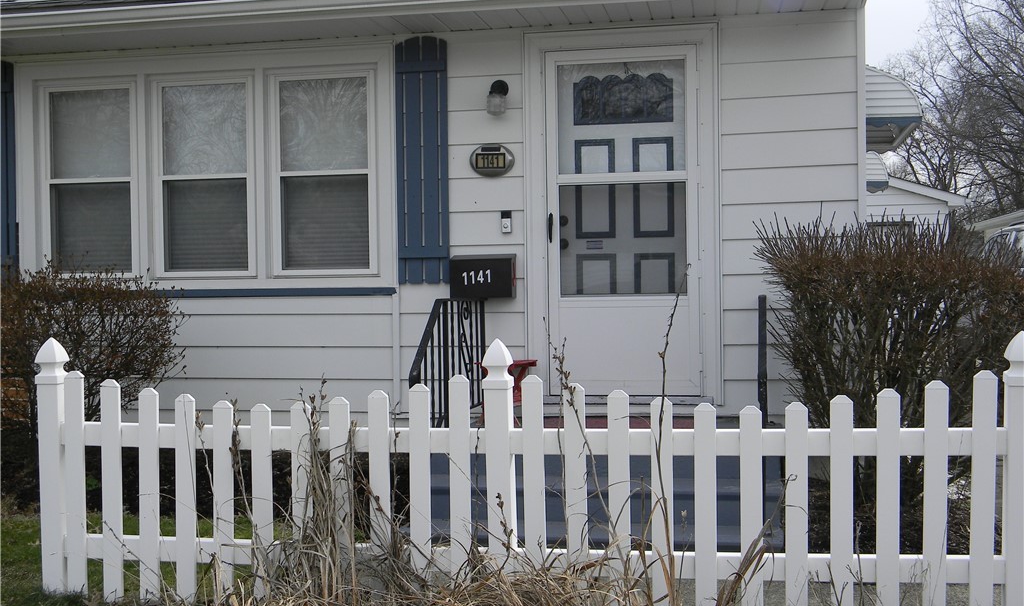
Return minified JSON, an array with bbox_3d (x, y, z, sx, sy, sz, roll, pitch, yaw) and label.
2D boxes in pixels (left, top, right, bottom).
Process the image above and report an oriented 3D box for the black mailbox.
[{"bbox_3d":[-0.165,-0.162,7.240,0.372,0.263,0.130,-1,1,12],"label":"black mailbox"}]

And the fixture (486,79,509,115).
[{"bbox_3d":[-0.082,-1.215,7.194,0.117,0.227,0.160,-1,1,12],"label":"fixture"}]

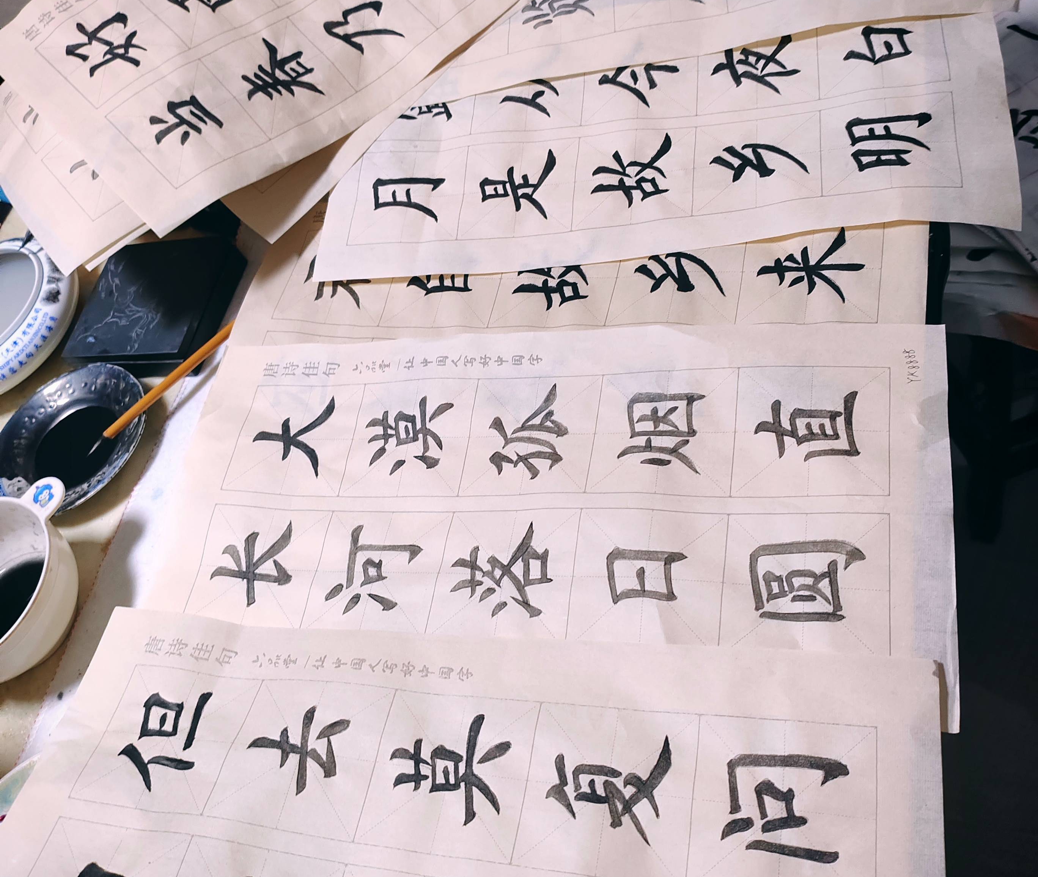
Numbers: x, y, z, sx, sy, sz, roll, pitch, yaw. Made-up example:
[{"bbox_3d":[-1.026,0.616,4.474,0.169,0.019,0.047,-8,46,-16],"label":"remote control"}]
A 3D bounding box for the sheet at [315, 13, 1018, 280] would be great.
[{"bbox_3d":[0.083,-0.219,0.746,0.459,0.018,0.232,-2,60,16],"label":"sheet"}]

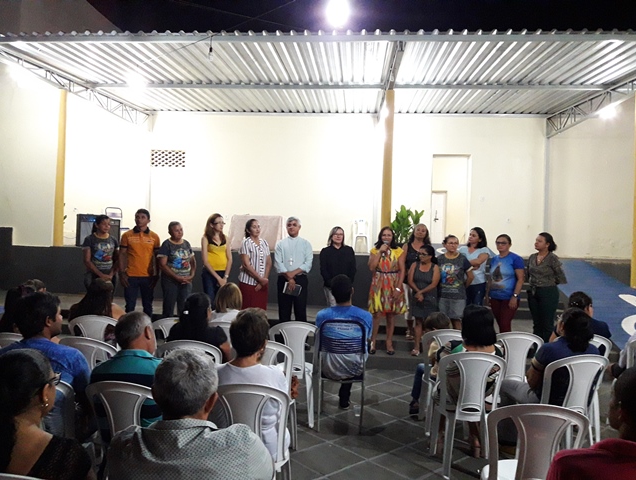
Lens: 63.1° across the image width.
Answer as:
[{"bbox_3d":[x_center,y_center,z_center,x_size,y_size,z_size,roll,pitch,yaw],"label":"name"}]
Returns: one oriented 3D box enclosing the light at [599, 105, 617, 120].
[{"bbox_3d":[6.106,-2.684,10.900,0.340,0.300,0.340,1,0,0],"label":"light"}]

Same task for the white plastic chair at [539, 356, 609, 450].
[{"bbox_3d":[1.625,1.180,3.610,0.440,0.870,0.510,1,0,-15],"label":"white plastic chair"}]

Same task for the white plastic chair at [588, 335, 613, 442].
[{"bbox_3d":[2.162,1.199,4.424,0.450,0.880,0.500,1,0,0],"label":"white plastic chair"}]

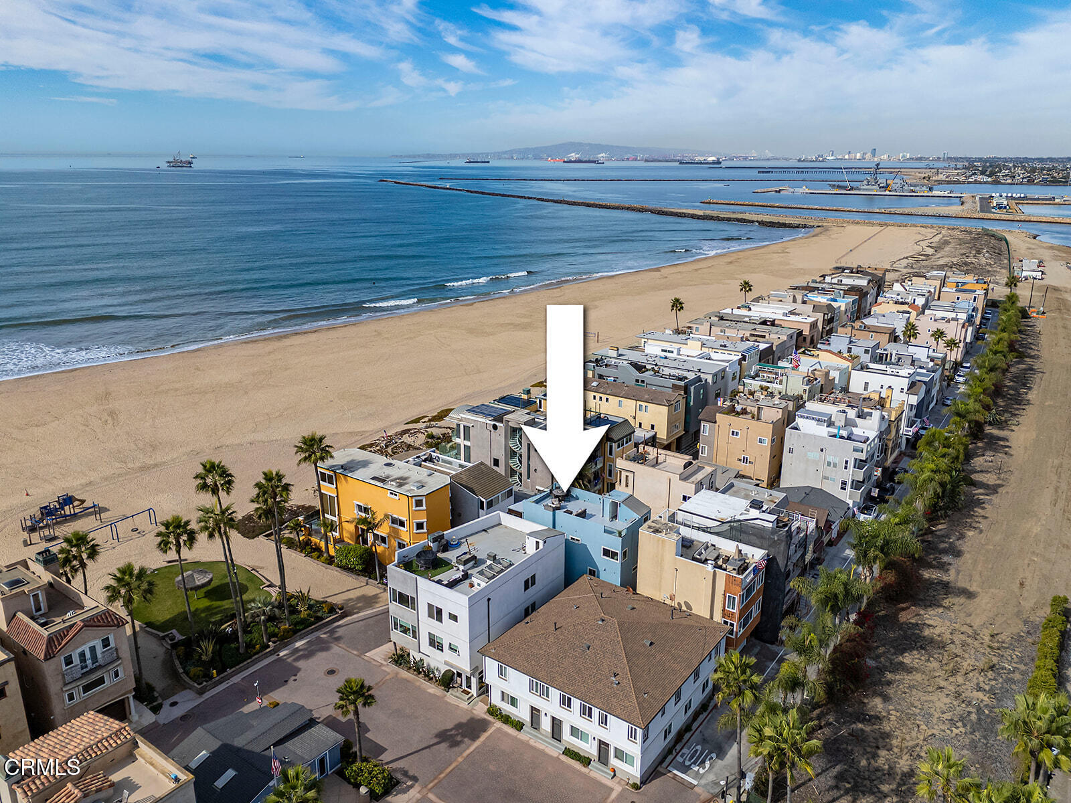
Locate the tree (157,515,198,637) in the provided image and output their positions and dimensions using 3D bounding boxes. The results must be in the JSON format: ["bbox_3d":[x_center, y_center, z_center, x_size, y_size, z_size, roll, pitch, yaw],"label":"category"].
[{"bbox_3d":[-33.303,17.031,70.511,3.800,13.147,3.800,0,18,0],"label":"tree"}]

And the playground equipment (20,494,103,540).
[{"bbox_3d":[-60.083,14.493,93.834,5.900,3.300,8.200,14,23,35],"label":"playground equipment"}]

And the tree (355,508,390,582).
[{"bbox_3d":[-17.614,15.955,81.042,3.800,8.746,3.800,0,18,0],"label":"tree"}]

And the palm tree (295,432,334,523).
[{"bbox_3d":[-25.367,11.223,87.469,4.540,15.575,4.540,12,21,34],"label":"palm tree"}]

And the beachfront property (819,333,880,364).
[{"bbox_3d":[62.505,-7.334,149.612,10.000,11.300,6.900,14,23,35],"label":"beachfront property"}]

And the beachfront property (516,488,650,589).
[{"bbox_3d":[4.863,14.513,73.931,11.400,10.700,6.200,13,22,34],"label":"beachfront property"}]

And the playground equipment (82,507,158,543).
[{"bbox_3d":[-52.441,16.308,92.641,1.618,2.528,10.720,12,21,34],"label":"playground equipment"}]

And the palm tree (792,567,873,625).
[{"bbox_3d":[30.377,20.072,75.746,6.934,6.169,6.934,12,21,34],"label":"palm tree"}]

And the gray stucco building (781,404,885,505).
[{"bbox_3d":[39.853,8.397,101.329,10.200,11.400,6.400,14,23,35],"label":"gray stucco building"}]

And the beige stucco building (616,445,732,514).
[{"bbox_3d":[15.911,12.089,91.050,10.600,10.700,6.000,14,23,35],"label":"beige stucco building"}]

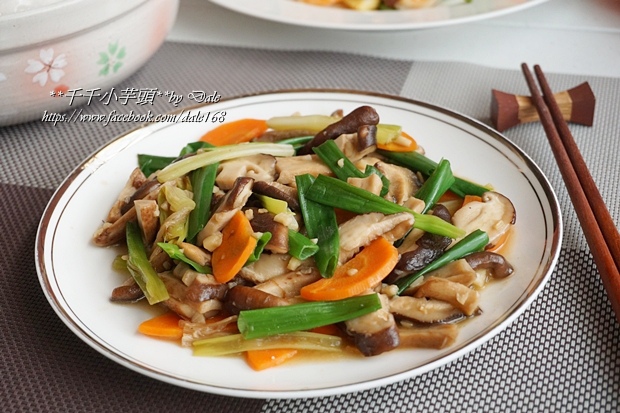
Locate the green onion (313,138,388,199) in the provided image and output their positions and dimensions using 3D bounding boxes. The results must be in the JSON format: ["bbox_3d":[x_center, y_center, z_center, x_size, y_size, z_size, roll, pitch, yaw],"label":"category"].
[{"bbox_3d":[0.020,-0.020,0.542,0.043,0.009,0.013,30,46,28],"label":"green onion"}]

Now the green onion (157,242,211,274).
[{"bbox_3d":[-0.056,0.022,0.482,0.029,0.006,0.007,25,40,12],"label":"green onion"}]

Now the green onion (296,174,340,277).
[{"bbox_3d":[0.004,0.008,0.488,0.013,0.006,0.057,-8,50,-7],"label":"green onion"}]

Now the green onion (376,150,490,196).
[{"bbox_3d":[0.061,-0.017,0.543,0.058,0.007,0.009,19,38,13],"label":"green onion"}]

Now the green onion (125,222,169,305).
[{"bbox_3d":[-0.075,0.026,0.507,0.010,0.007,0.046,-15,54,-16],"label":"green onion"}]

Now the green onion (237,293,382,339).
[{"bbox_3d":[0.000,0.045,0.453,0.060,0.009,0.011,-8,34,-1],"label":"green onion"}]

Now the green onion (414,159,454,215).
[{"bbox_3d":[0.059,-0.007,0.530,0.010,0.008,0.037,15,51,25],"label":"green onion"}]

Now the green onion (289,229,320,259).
[{"bbox_3d":[-0.005,0.015,0.479,0.016,0.008,0.010,34,40,-1],"label":"green onion"}]

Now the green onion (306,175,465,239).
[{"bbox_3d":[0.034,0.001,0.508,0.075,0.008,0.013,15,38,14],"label":"green onion"}]

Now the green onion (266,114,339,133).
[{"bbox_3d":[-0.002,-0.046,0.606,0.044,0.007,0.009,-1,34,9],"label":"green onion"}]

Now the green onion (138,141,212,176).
[{"bbox_3d":[-0.068,-0.024,0.560,0.037,0.010,0.015,-8,34,4],"label":"green onion"}]

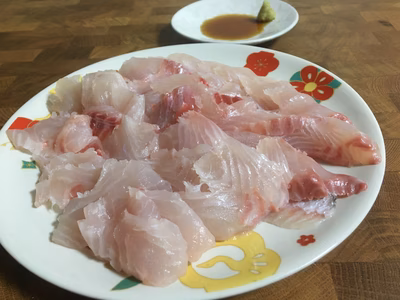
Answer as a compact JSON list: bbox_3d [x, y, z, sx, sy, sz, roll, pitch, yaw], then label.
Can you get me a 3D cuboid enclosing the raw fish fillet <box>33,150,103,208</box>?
[{"bbox_3d":[-0.074,0.018,0.197,0.042,0.013,0.036,-10,41,-4],"label":"raw fish fillet"}]

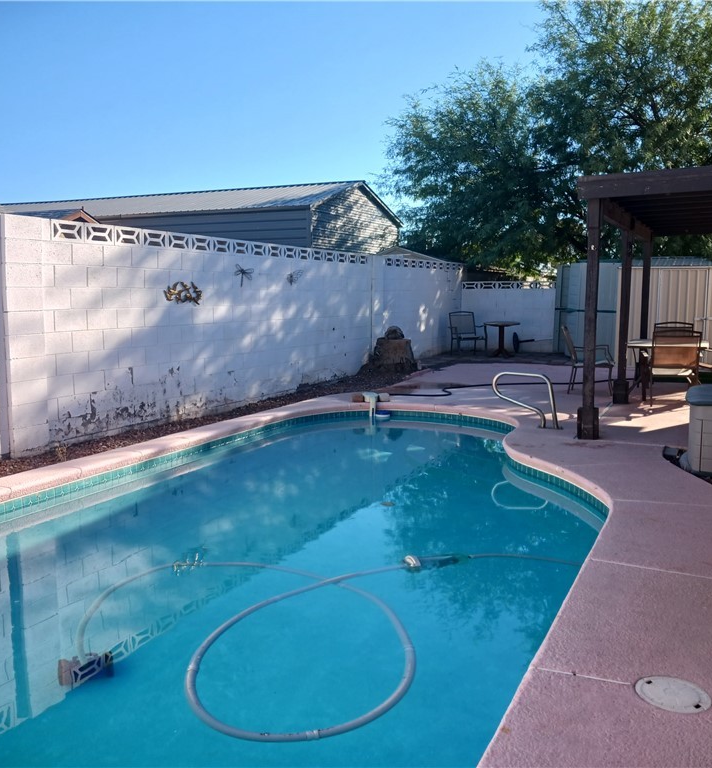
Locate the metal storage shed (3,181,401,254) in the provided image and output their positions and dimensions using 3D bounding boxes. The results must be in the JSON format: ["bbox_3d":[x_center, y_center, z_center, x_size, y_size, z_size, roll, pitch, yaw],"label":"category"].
[{"bbox_3d":[-6.098,-3.629,24.858,14.300,4.400,5.700,3,7,26],"label":"metal storage shed"}]

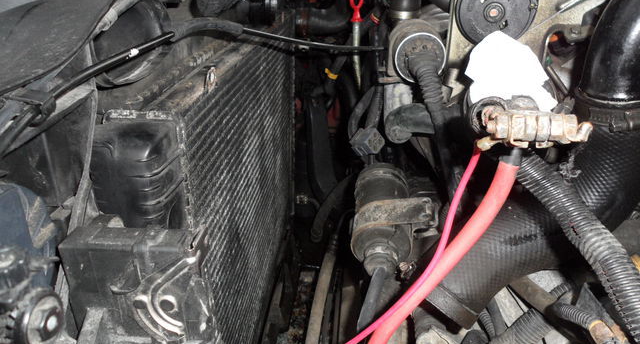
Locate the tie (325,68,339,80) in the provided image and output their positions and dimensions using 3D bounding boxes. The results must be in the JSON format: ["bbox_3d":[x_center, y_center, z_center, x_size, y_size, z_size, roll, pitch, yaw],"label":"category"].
[{"bbox_3d":[0.019,-0.160,0.820,0.021,0.009,0.018,26,15,-7],"label":"tie"}]

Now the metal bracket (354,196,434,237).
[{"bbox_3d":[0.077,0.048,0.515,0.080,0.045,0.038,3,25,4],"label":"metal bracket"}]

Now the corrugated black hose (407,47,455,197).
[{"bbox_3d":[0.127,-0.054,0.570,0.035,0.165,0.035,-12,20,11],"label":"corrugated black hose"}]

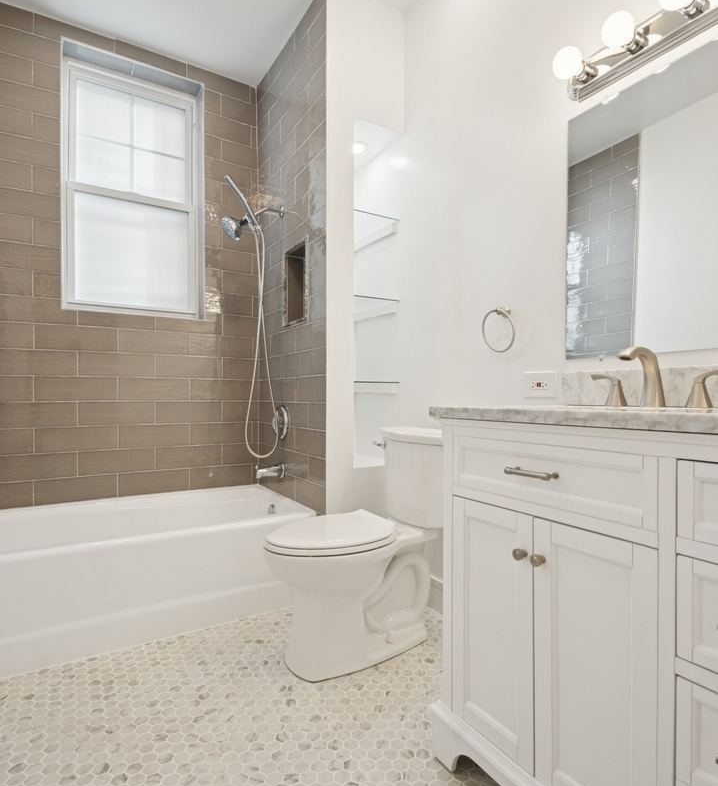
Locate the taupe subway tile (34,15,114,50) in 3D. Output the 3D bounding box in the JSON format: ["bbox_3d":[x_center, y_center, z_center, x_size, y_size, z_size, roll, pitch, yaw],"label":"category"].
[{"bbox_3d":[-1.338,-1.684,2.128,0.326,0.089,0.010,0,0,-29],"label":"taupe subway tile"}]

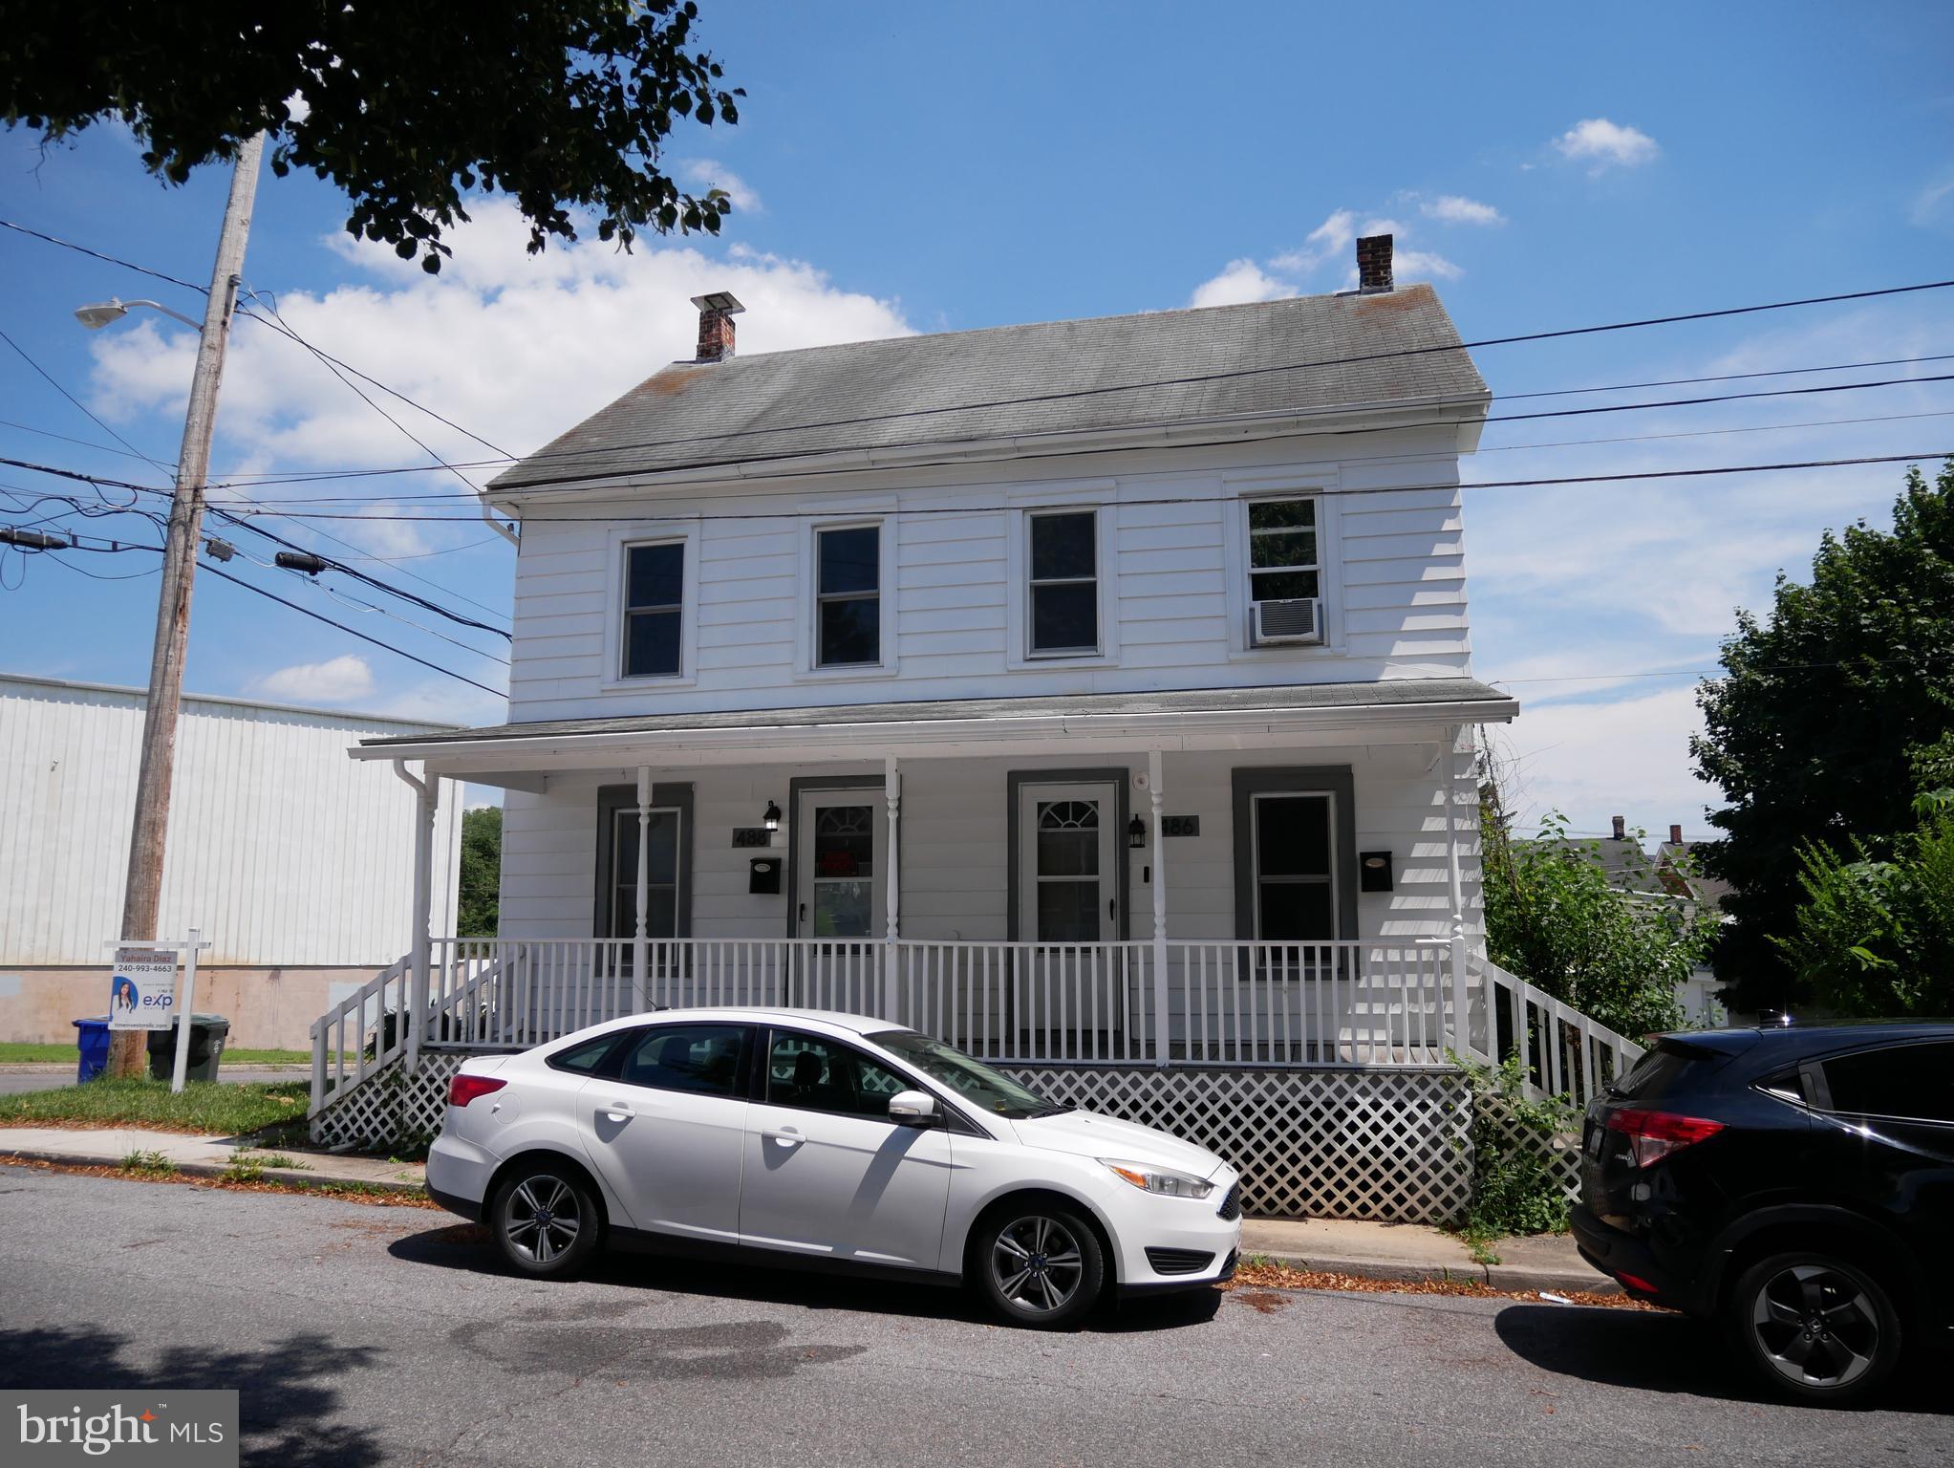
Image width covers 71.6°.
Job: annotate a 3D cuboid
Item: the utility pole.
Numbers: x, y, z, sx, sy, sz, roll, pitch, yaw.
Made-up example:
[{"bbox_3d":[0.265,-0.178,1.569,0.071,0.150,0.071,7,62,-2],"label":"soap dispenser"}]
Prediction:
[{"bbox_3d":[-8.340,-1.731,14.419,0.320,10.550,0.320,1,-7,14],"label":"utility pole"}]

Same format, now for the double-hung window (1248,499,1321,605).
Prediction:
[{"bbox_3d":[2.584,-1.354,11.360,0.610,1.264,0.130,-2,-8,14],"label":"double-hung window"}]

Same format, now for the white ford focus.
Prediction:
[{"bbox_3d":[-0.827,2.283,7.707,4.530,1.475,1.860,-1,-9,14],"label":"white ford focus"}]

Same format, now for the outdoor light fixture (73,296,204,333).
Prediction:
[{"bbox_3d":[-9.262,-4.649,14.978,1.730,0.450,0.340,-2,-8,14],"label":"outdoor light fixture"}]

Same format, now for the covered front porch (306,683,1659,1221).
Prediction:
[{"bbox_3d":[-0.342,1.469,10.582,9.933,3.813,2.246,-2,-8,14],"label":"covered front porch"}]

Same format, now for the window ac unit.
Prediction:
[{"bbox_3d":[2.573,-0.928,11.255,0.530,0.370,0.420,-2,-8,14],"label":"window ac unit"}]

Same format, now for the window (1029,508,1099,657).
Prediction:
[{"bbox_3d":[0.745,-1.315,11.818,0.634,1.315,0.130,-2,-8,14],"label":"window"}]

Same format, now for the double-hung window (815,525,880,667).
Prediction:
[{"bbox_3d":[-1.170,-1.254,12.292,0.643,1.318,0.130,-2,-8,14],"label":"double-hung window"}]

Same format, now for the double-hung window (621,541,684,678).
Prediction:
[{"bbox_3d":[-3.052,-1.171,12.755,0.662,1.309,0.130,-2,-8,14],"label":"double-hung window"}]

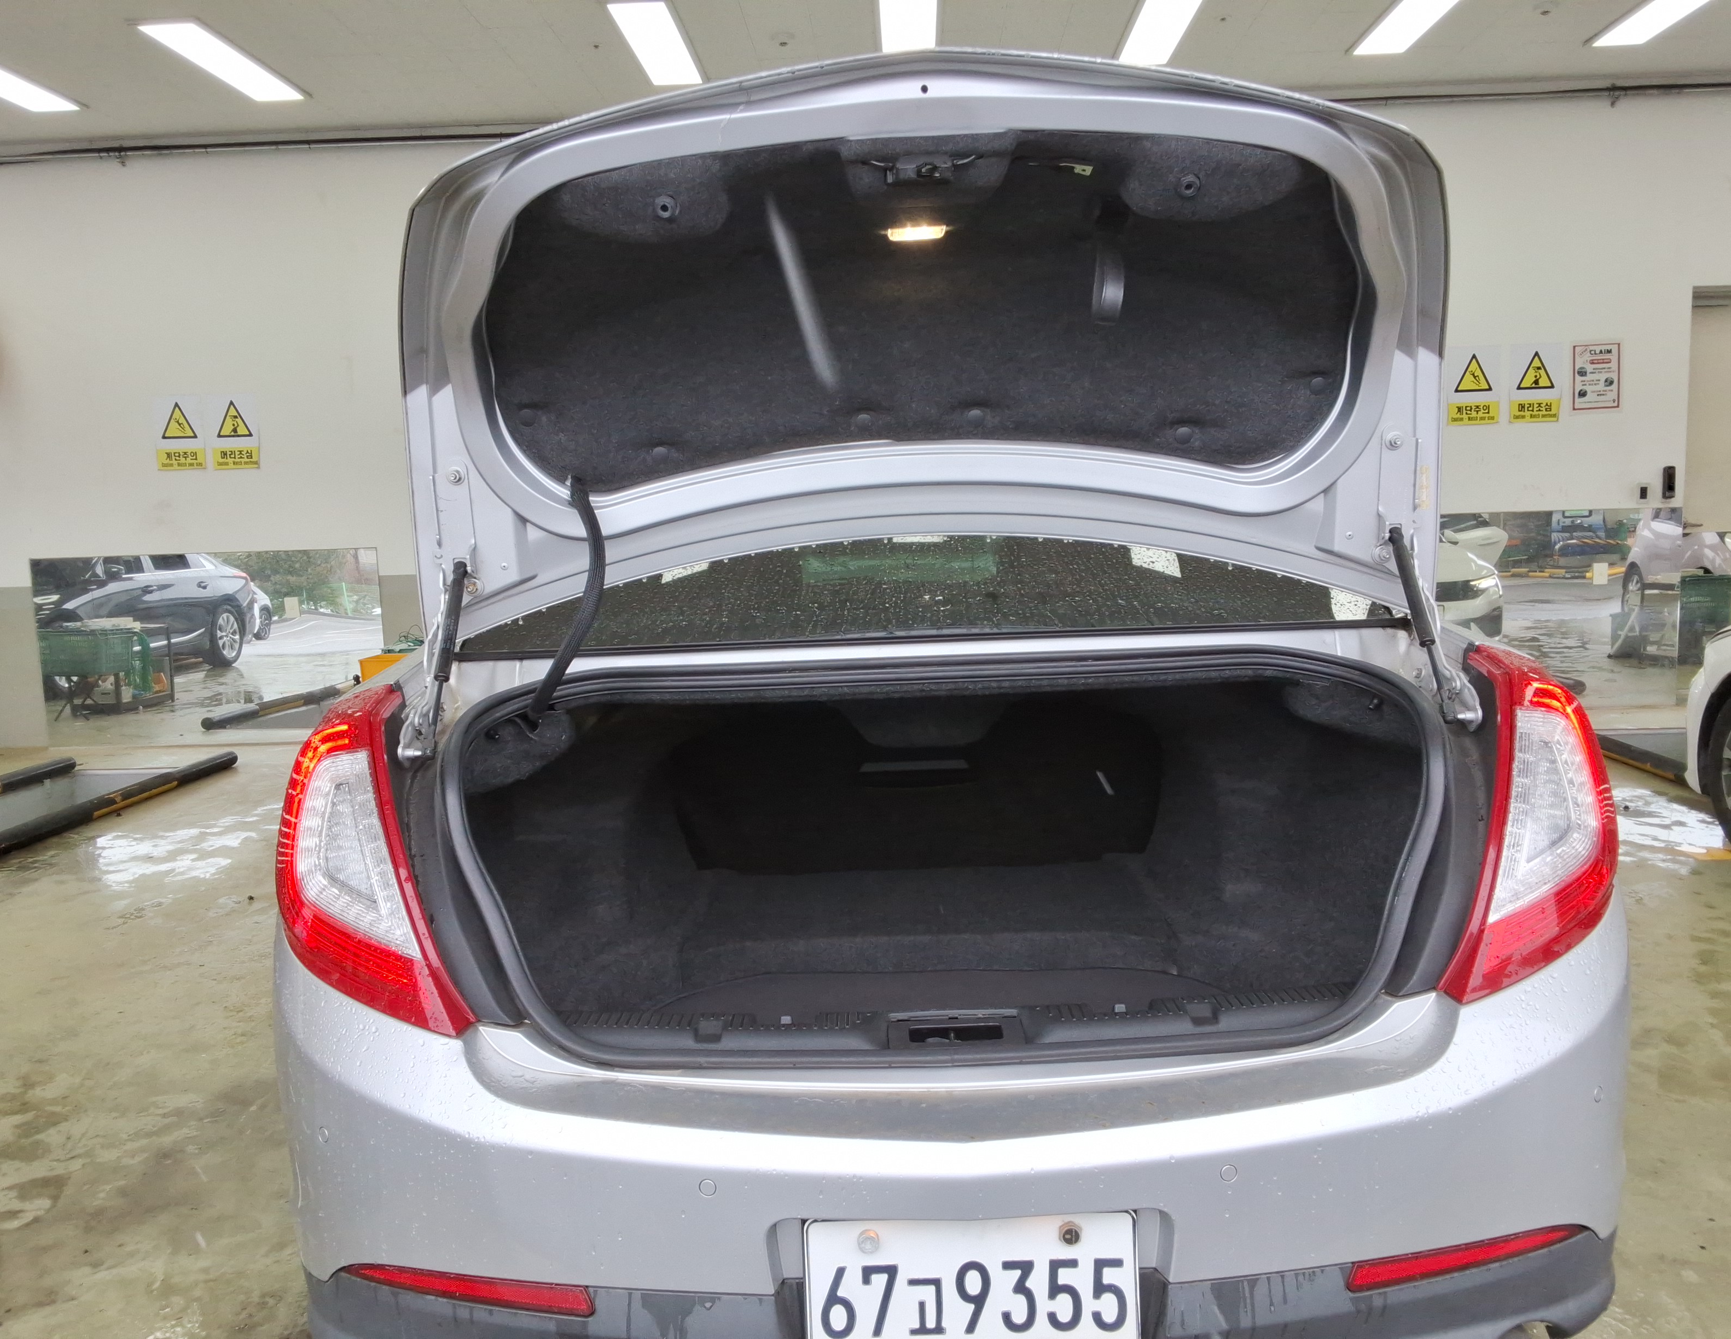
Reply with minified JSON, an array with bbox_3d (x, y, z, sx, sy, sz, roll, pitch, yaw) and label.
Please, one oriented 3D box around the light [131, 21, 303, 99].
[{"bbox_3d":[-3.151,-3.012,7.159,0.280,0.060,1.220,-2,6,2],"label":"light"}]

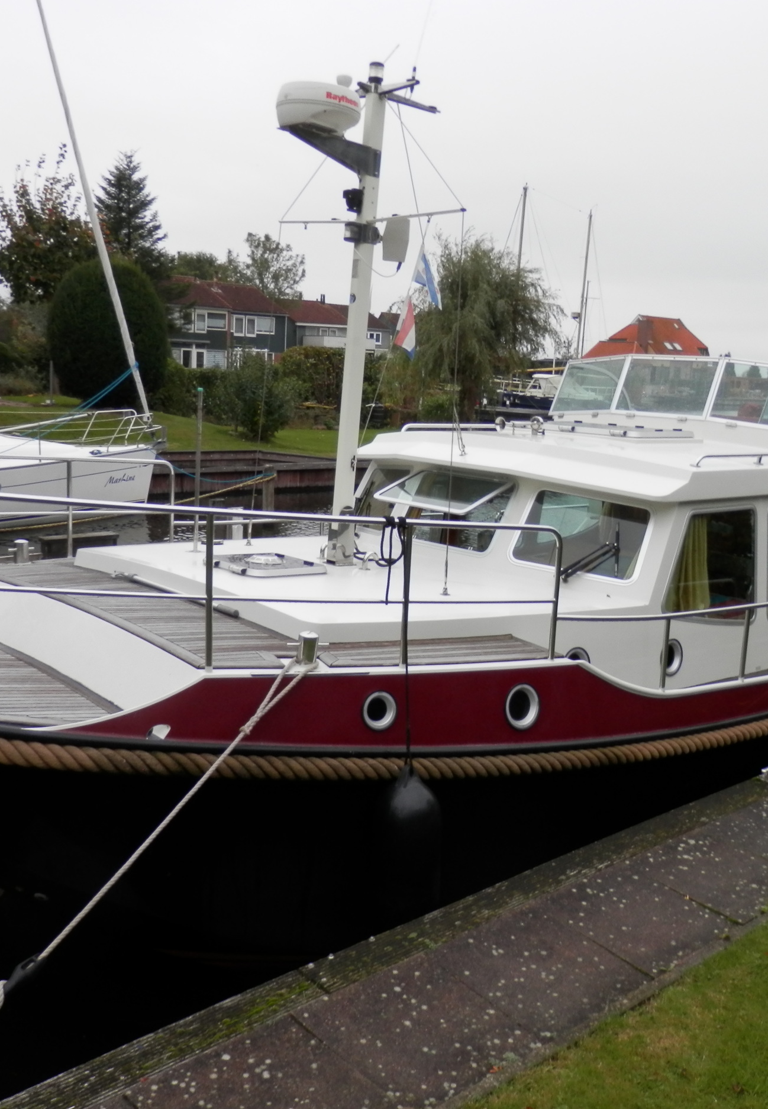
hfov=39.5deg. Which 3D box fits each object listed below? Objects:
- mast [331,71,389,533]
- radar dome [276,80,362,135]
[{"bbox_3d":[-0.141,-1.332,5.917,0.140,2.650,0.130,4,8,-1],"label":"mast"},{"bbox_3d":[-0.340,-2.329,5.569,0.450,0.240,0.450,2,10,0],"label":"radar dome"}]

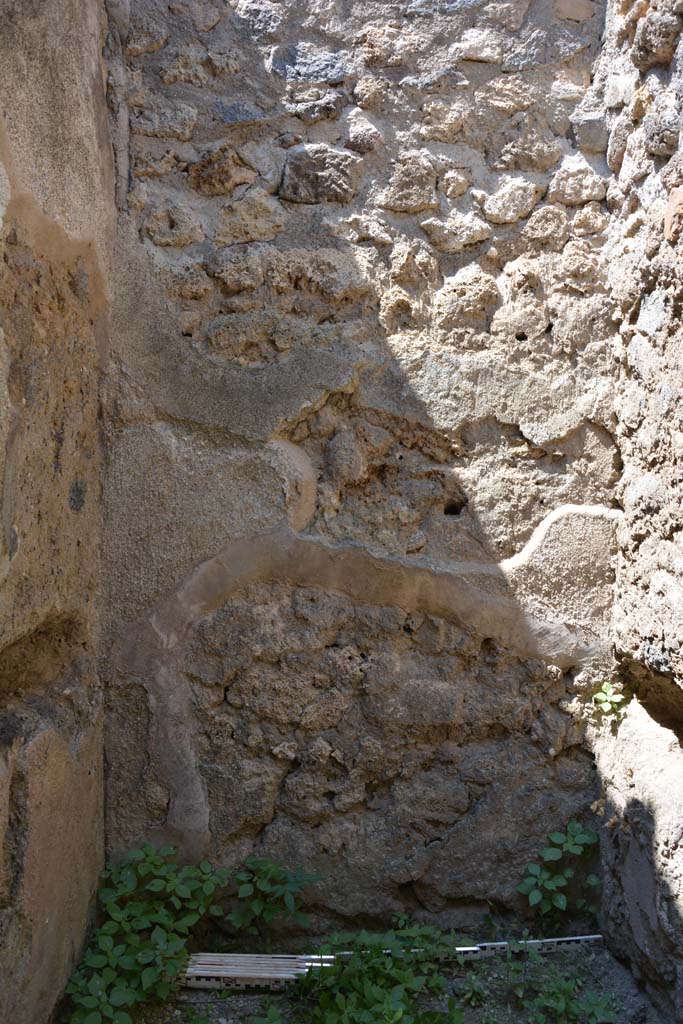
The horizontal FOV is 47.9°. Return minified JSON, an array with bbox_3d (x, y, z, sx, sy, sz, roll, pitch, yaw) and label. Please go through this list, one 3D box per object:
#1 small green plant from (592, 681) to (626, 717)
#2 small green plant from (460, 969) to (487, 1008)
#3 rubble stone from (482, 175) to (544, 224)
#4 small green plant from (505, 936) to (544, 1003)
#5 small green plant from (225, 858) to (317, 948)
[{"bbox_3d":[0.570,0.397,1.635,0.069,0.069,0.058,0,0,0],"label":"small green plant"},{"bbox_3d":[0.251,0.900,1.463,0.049,0.050,0.048,0,0,0],"label":"small green plant"},{"bbox_3d":[0.381,-0.692,1.700,0.130,0.103,0.090,0,0,0],"label":"rubble stone"},{"bbox_3d":[0.350,0.868,1.475,0.073,0.108,0.073,0,0,0],"label":"small green plant"},{"bbox_3d":[-0.146,0.831,1.635,0.187,0.185,0.150,0,0,0],"label":"small green plant"}]

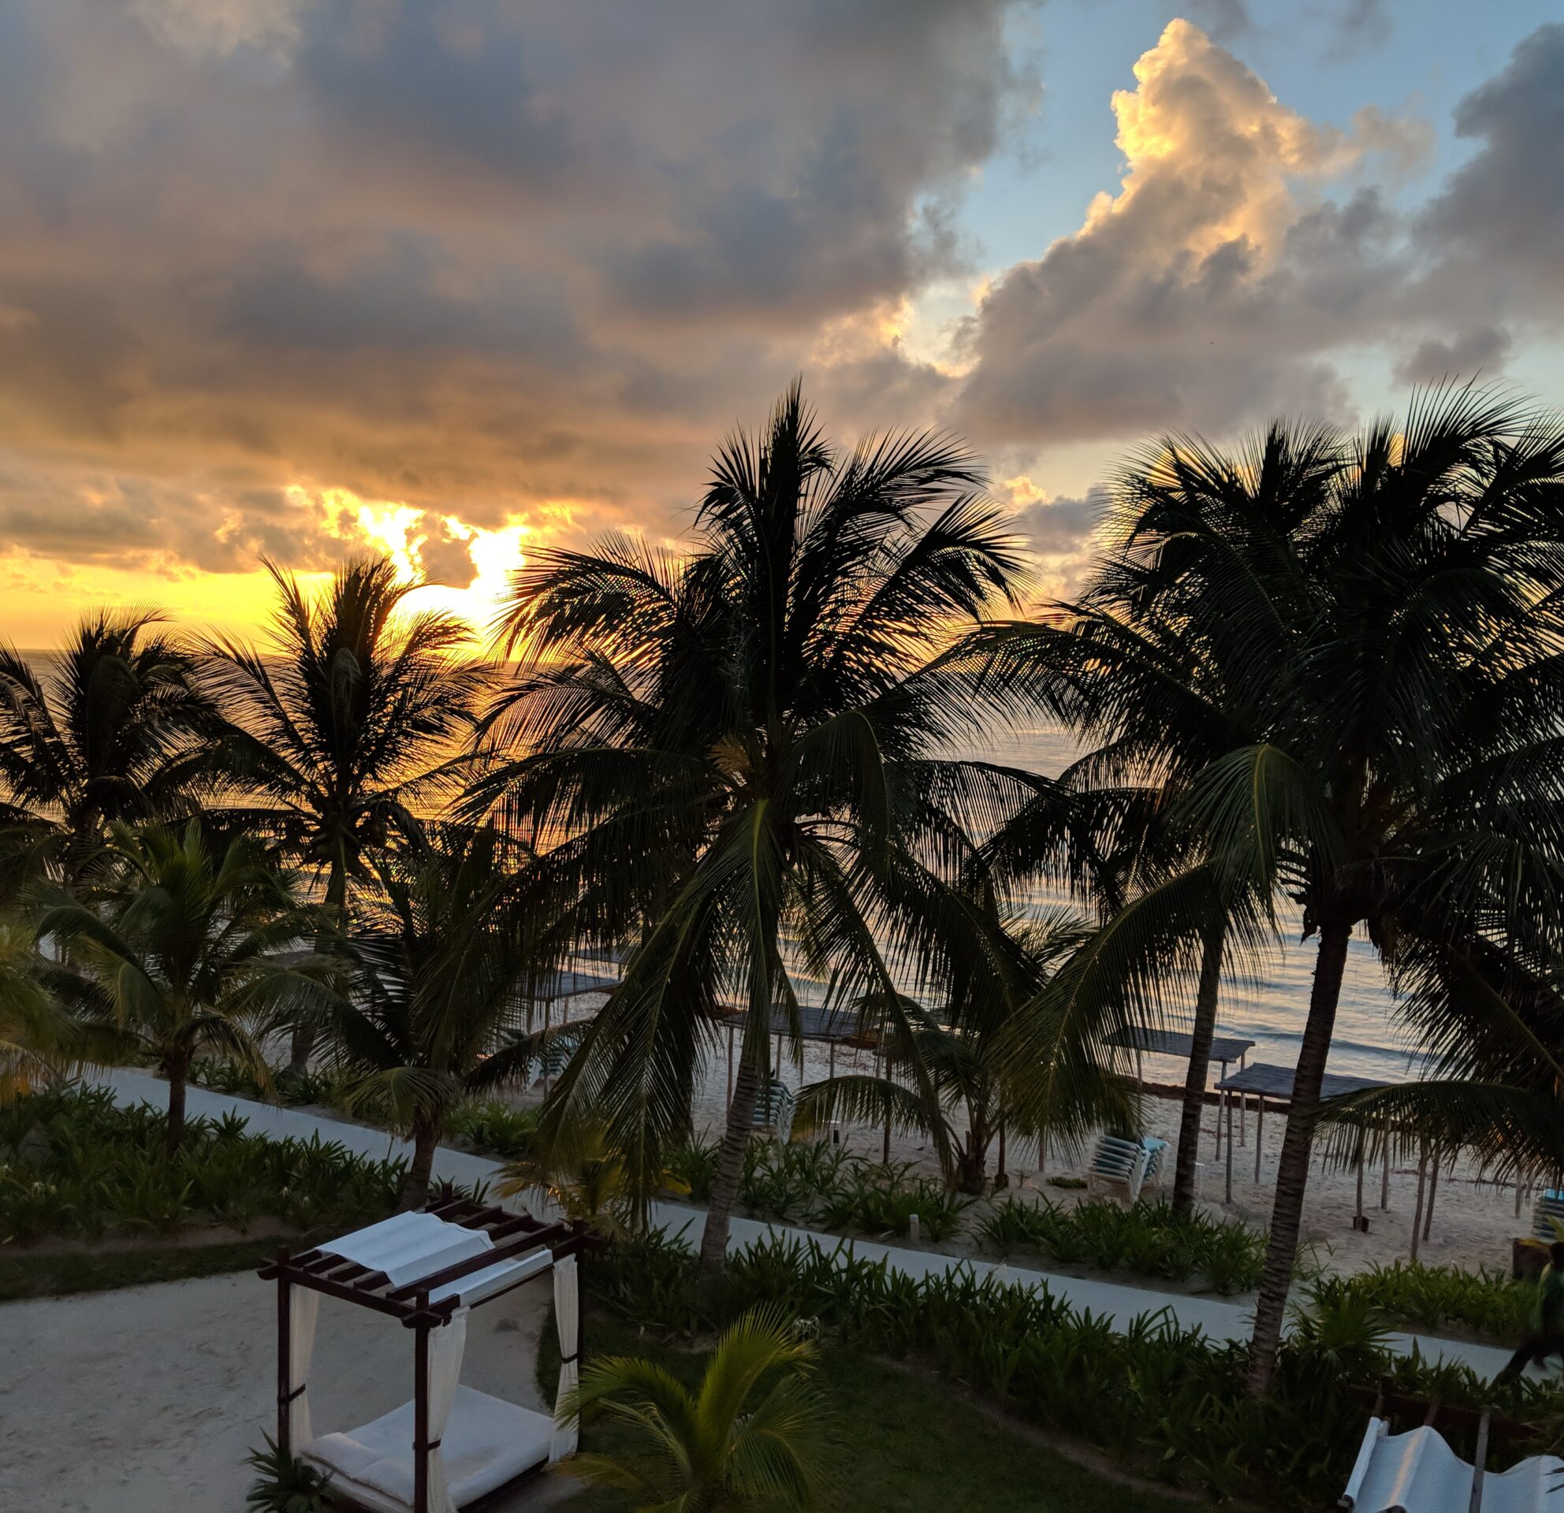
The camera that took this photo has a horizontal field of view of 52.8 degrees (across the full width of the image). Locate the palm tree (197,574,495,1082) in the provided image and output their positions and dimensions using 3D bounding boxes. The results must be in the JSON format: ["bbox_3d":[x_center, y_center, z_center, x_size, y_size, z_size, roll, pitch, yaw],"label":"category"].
[{"bbox_3d":[-8.364,1.209,30.339,5.271,9.985,5.113,0,3,-17],"label":"palm tree"}]

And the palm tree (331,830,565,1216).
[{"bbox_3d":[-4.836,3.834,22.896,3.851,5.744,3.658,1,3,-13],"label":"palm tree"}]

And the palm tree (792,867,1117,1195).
[{"bbox_3d":[2.638,4.248,24.358,4.992,5.084,4.742,2,3,7],"label":"palm tree"}]

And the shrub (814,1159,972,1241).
[{"bbox_3d":[1.636,6.477,23.033,2.200,0.750,1.500,3,4,28],"label":"shrub"}]

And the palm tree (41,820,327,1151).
[{"bbox_3d":[-9.316,3.747,24.721,4.272,5.513,4.144,0,3,-21],"label":"palm tree"}]

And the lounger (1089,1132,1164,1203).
[{"bbox_3d":[5.619,6.323,25.031,0.700,1.000,1.750,4,4,35],"label":"lounger"}]

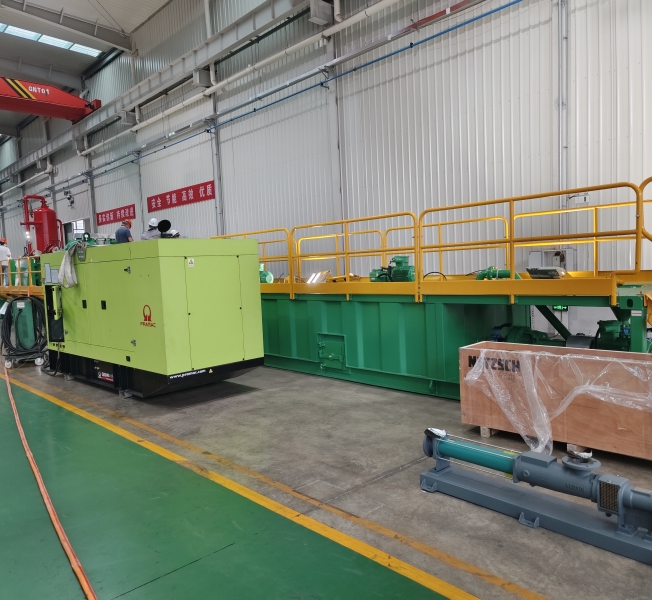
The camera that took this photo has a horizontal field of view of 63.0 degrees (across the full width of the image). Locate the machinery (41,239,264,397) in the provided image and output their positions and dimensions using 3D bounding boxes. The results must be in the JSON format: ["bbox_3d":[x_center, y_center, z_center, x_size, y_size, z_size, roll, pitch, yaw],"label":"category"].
[{"bbox_3d":[-2.771,0.203,7.991,3.989,1.944,1.420,1,5,45],"label":"machinery"}]

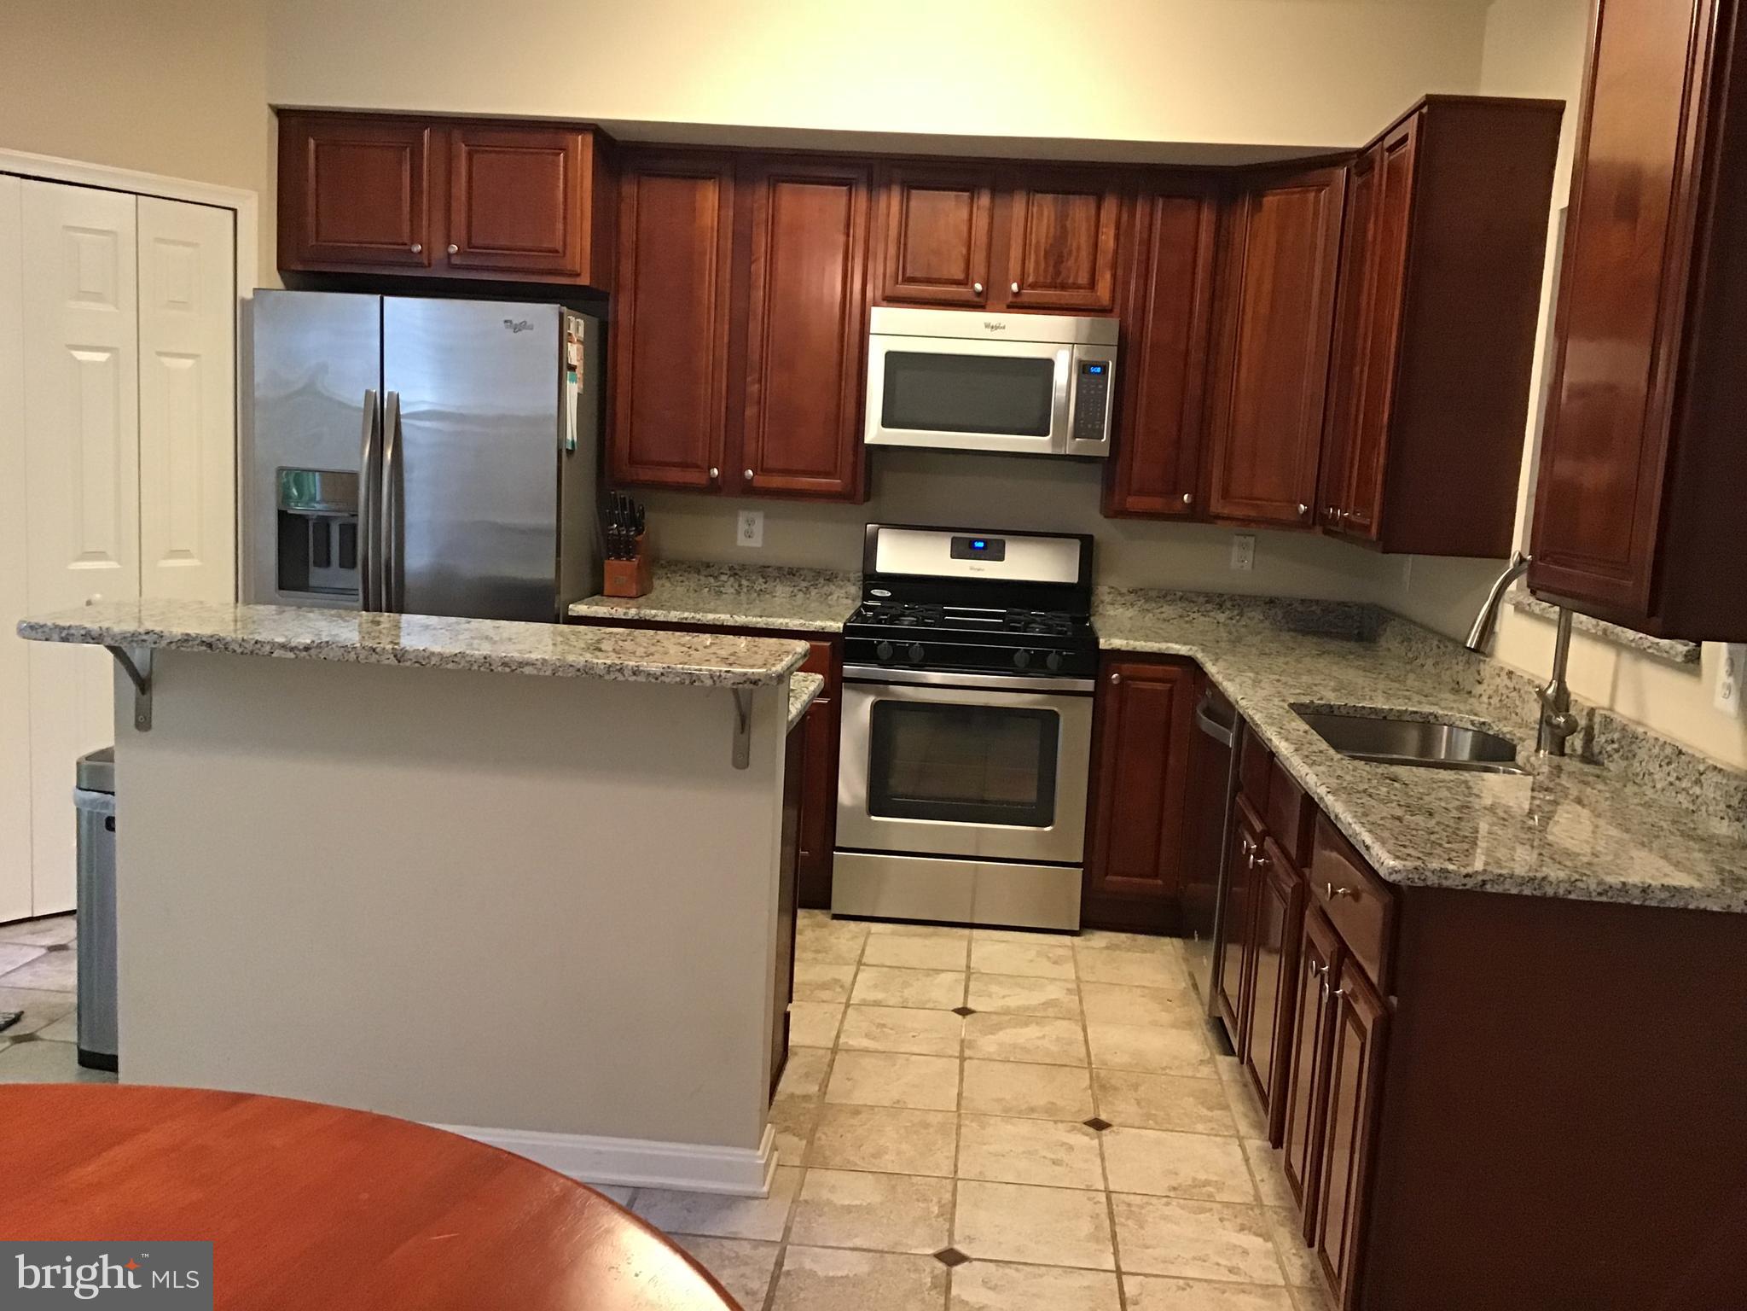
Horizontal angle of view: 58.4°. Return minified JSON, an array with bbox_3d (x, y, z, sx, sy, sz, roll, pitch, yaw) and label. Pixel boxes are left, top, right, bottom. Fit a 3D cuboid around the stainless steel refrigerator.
[{"bbox_3d":[-1.371,-0.191,5.007,0.910,1.809,0.777,3,8,4],"label":"stainless steel refrigerator"}]

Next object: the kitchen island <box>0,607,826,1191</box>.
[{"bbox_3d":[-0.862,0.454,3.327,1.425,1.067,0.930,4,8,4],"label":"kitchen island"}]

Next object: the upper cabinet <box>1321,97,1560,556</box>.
[{"bbox_3d":[1.458,-0.831,4.136,0.332,1.078,0.742,3,8,4],"label":"upper cabinet"}]

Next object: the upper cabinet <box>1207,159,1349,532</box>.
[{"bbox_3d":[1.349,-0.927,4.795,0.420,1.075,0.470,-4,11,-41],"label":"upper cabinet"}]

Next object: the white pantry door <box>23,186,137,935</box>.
[{"bbox_3d":[-2.225,-0.277,4.409,0.040,2.029,0.298,10,11,40],"label":"white pantry door"}]

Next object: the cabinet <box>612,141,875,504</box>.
[{"bbox_3d":[-0.409,-1.064,5.077,0.825,1.076,0.335,3,8,4],"label":"cabinet"}]

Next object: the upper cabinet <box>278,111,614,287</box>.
[{"bbox_3d":[-1.292,-1.402,4.958,0.959,0.460,0.616,3,8,4],"label":"upper cabinet"}]

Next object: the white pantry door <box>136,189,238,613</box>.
[{"bbox_3d":[-2.031,-0.300,4.635,0.040,2.029,0.298,10,11,40],"label":"white pantry door"}]

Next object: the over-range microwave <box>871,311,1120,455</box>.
[{"bbox_3d":[0.376,-0.862,5.006,0.757,0.427,0.404,4,8,4],"label":"over-range microwave"}]

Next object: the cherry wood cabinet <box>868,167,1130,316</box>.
[{"bbox_3d":[0.396,-1.315,4.975,0.761,0.470,0.335,3,8,4],"label":"cherry wood cabinet"}]

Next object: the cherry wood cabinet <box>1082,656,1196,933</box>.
[{"bbox_3d":[0.831,0.392,5.034,0.308,0.875,0.620,4,8,4],"label":"cherry wood cabinet"}]

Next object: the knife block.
[{"bbox_3d":[-0.809,-0.315,5.189,0.108,0.221,0.223,3,8,4],"label":"knife block"}]

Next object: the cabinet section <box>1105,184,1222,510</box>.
[{"bbox_3d":[0.916,-0.971,4.955,0.311,1.062,0.317,4,8,4],"label":"cabinet section"}]

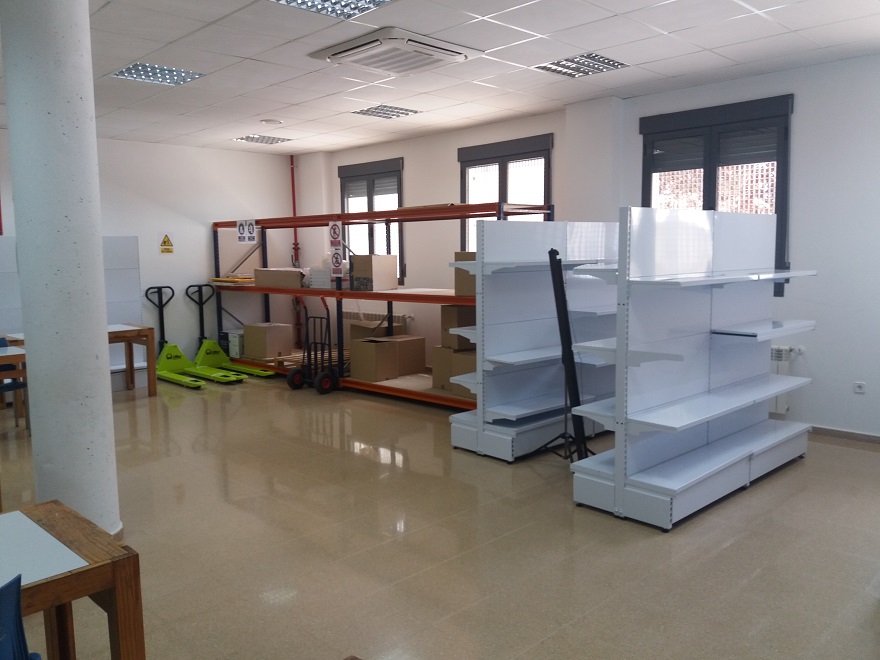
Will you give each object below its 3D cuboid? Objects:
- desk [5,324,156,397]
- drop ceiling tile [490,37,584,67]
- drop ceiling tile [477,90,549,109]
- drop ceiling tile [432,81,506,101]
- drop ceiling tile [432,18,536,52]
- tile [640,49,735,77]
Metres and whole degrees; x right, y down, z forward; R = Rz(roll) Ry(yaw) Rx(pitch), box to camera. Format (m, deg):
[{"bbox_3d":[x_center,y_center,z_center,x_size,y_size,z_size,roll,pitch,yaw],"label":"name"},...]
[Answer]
[{"bbox_3d":[-3.936,0.405,7.754,1.400,0.765,0.710,-7,9,-44],"label":"desk"},{"bbox_3d":[0.695,-2.045,5.231,0.600,0.025,0.600,-7,9,-44],"label":"drop ceiling tile"},{"bbox_3d":[0.706,-2.239,6.917,0.600,0.025,0.600,-7,9,-44],"label":"drop ceiling tile"},{"bbox_3d":[0.273,-2.187,6.516,0.600,0.020,0.600,-7,9,-44],"label":"drop ceiling tile"},{"bbox_3d":[0.268,-1.994,4.830,0.600,0.025,0.600,-7,9,-44],"label":"drop ceiling tile"},{"bbox_3d":[1.971,-2.119,5.657,0.600,0.025,0.600,-7,9,-44],"label":"tile"}]

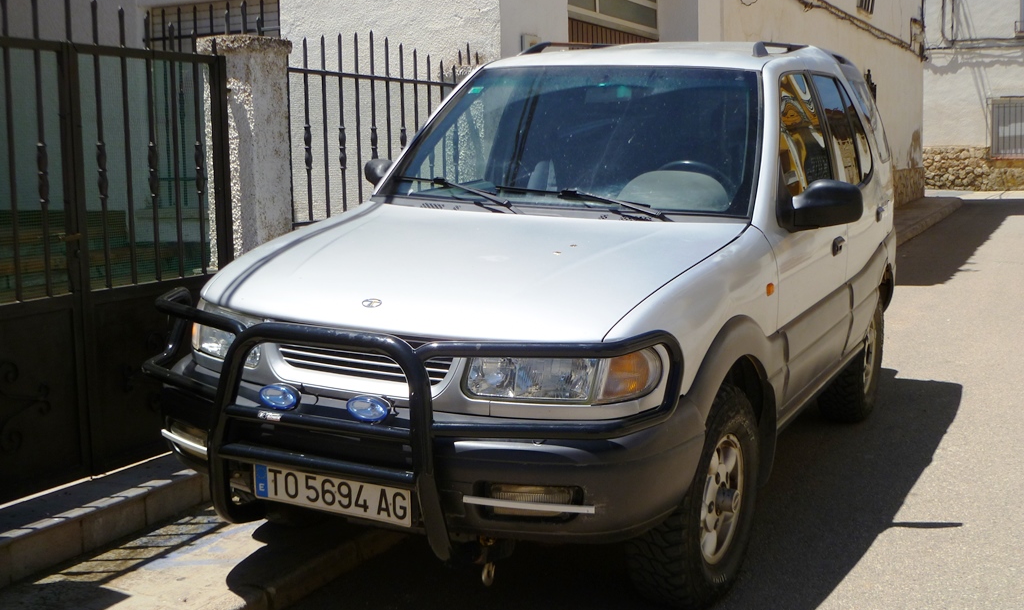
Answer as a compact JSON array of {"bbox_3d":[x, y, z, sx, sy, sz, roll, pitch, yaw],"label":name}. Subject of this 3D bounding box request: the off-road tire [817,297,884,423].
[{"bbox_3d":[1.810,0.247,6.161,0.235,0.740,0.740,6,11,26],"label":"off-road tire"}]

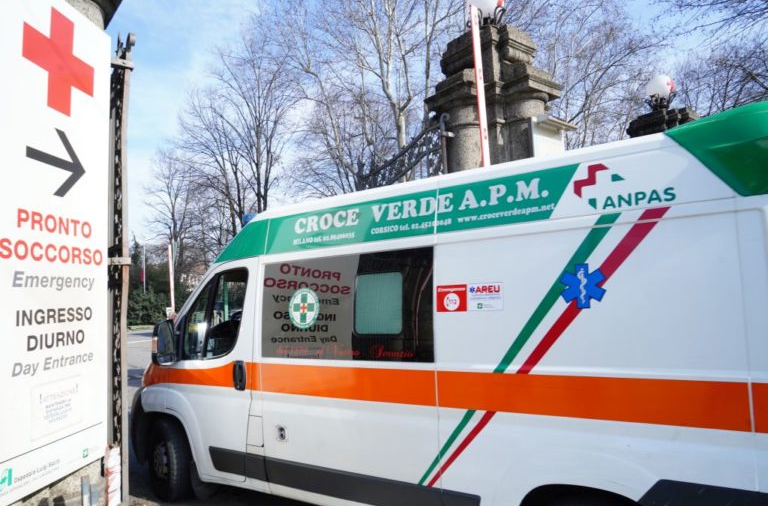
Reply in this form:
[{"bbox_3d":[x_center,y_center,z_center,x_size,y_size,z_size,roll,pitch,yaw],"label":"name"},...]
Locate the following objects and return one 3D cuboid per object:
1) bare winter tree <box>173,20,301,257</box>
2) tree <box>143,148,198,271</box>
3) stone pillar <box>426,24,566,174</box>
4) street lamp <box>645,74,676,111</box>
[{"bbox_3d":[-7.881,-4.208,27.492,6.800,17.530,6.800,-3,-5,0],"label":"bare winter tree"},{"bbox_3d":[-16.674,-1.127,40.032,4.900,14.620,4.900,-3,-5,0],"label":"tree"},{"bbox_3d":[1.601,-0.320,6.855,1.600,4.960,1.480,2,-7,-37],"label":"stone pillar"},{"bbox_3d":[5.548,-3.221,10.274,0.540,0.720,0.540,2,-7,-37],"label":"street lamp"}]

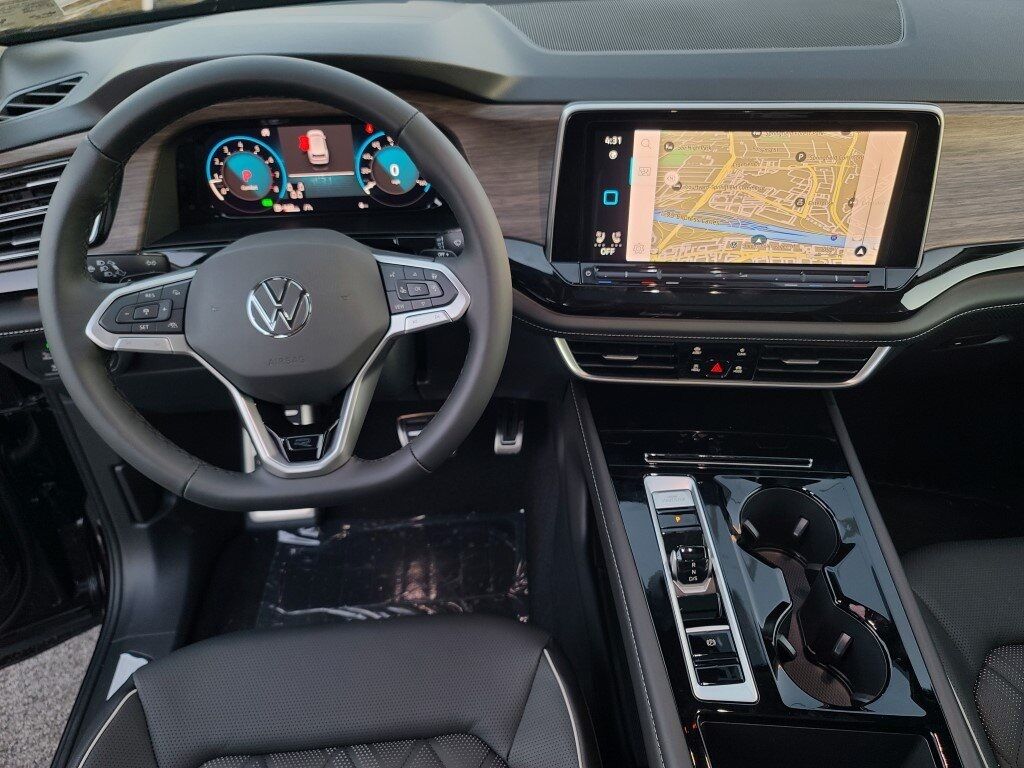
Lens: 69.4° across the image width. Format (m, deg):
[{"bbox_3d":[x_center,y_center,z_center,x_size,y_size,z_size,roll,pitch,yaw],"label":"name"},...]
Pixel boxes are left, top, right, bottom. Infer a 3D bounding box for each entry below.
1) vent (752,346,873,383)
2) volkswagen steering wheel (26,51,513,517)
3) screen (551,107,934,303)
[{"bbox_3d":[0.312,-0.025,0.762,0.125,0.045,0.032,1,32,1],"label":"vent"},{"bbox_3d":[-0.186,-0.073,0.613,0.372,0.364,0.080,-6,13,-3],"label":"volkswagen steering wheel"},{"bbox_3d":[0.215,-0.176,0.706,0.350,0.172,0.035,2,29,4],"label":"screen"}]

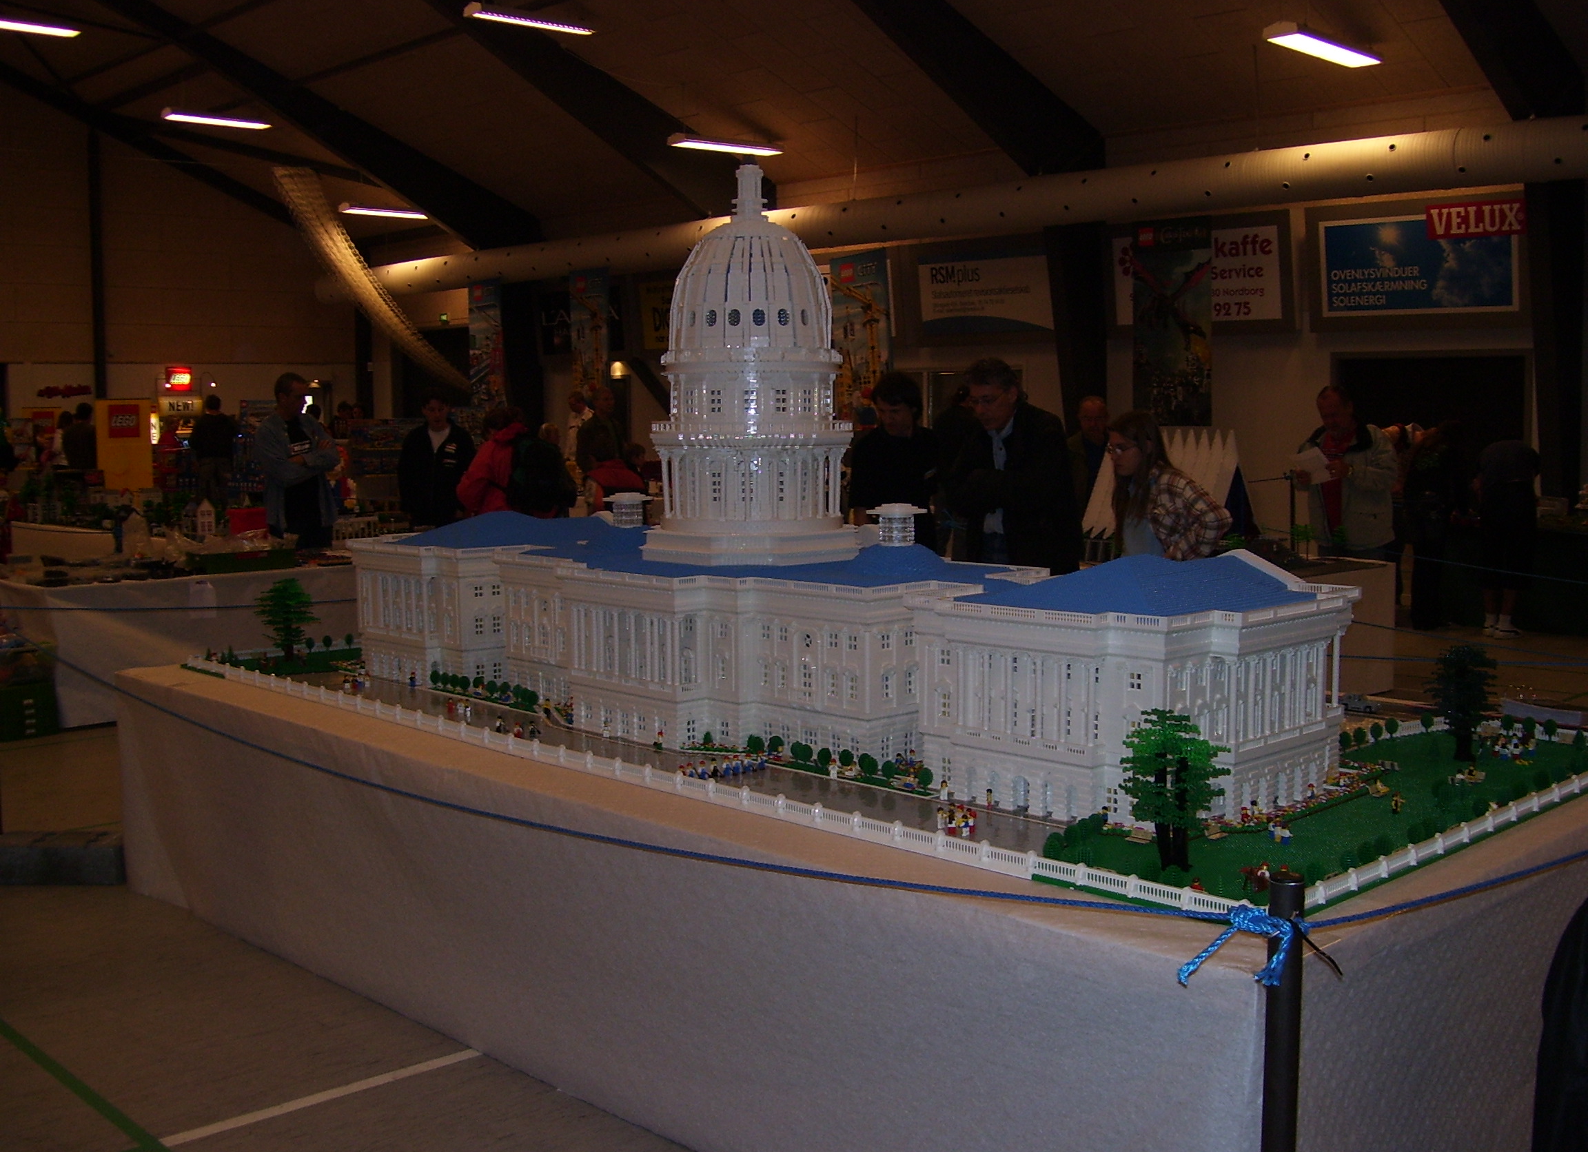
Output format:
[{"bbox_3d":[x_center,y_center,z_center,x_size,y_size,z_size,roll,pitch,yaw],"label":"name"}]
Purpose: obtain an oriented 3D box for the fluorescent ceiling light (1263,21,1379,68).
[{"bbox_3d":[4.325,-4.340,13.500,0.240,0.100,1.550,5,8,44],"label":"fluorescent ceiling light"}]

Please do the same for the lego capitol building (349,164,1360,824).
[{"bbox_3d":[-0.092,-0.366,4.600,1.020,1.530,3.240,-6,8,-43],"label":"lego capitol building"}]

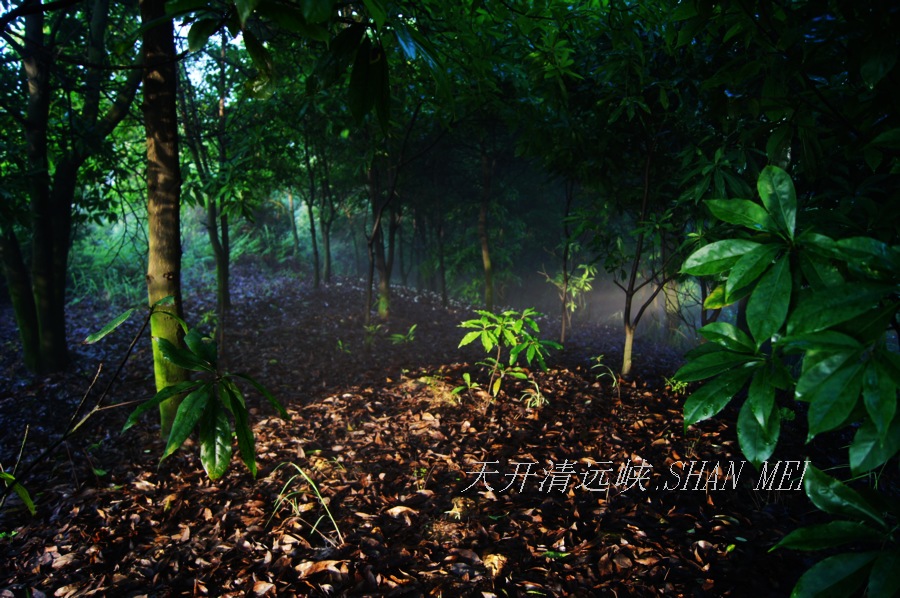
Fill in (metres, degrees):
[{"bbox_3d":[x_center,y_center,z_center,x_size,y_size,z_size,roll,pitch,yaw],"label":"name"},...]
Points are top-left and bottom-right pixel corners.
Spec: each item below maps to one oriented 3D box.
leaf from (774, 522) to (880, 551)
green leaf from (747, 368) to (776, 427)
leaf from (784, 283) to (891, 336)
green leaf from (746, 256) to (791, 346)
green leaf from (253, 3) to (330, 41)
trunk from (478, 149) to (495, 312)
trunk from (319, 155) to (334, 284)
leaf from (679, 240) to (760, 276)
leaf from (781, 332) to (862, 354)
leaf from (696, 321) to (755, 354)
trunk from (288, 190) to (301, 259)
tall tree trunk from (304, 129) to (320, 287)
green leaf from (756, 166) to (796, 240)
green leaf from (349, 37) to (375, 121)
[{"bbox_3d":[0.646,0.403,1.150,0.180,0.055,0.070,1,5,6],"label":"leaf"},{"bbox_3d":[0.578,0.186,1.250,0.056,0.122,0.050,0,5,0],"label":"green leaf"},{"bbox_3d":[0.667,0.016,1.150,0.186,0.089,0.070,0,5,0],"label":"leaf"},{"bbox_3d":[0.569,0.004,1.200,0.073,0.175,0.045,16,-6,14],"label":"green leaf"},{"bbox_3d":[-0.306,-0.531,1.300,0.143,0.081,0.060,0,5,0],"label":"green leaf"},{"bbox_3d":[0.557,-1.046,10.300,0.210,2.505,0.200,0,5,0],"label":"trunk"},{"bbox_3d":[-2.473,-1.632,13.500,0.280,2.650,0.250,0,5,0],"label":"trunk"},{"bbox_3d":[0.489,-0.075,1.220,0.145,0.069,0.060,0,5,0],"label":"leaf"},{"bbox_3d":[0.661,0.077,1.200,0.148,0.045,0.070,1,5,6],"label":"leaf"},{"bbox_3d":[0.523,0.073,1.280,0.112,0.053,0.070,1,5,6],"label":"leaf"},{"bbox_3d":[-4.151,-1.989,18.000,0.180,1.815,0.170,0,5,0],"label":"trunk"},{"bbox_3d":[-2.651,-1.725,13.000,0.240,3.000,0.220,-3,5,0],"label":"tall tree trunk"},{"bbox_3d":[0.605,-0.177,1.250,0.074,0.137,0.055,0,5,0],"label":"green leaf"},{"bbox_3d":[-0.184,-0.458,1.400,0.055,0.175,0.045,0,5,0],"label":"green leaf"}]

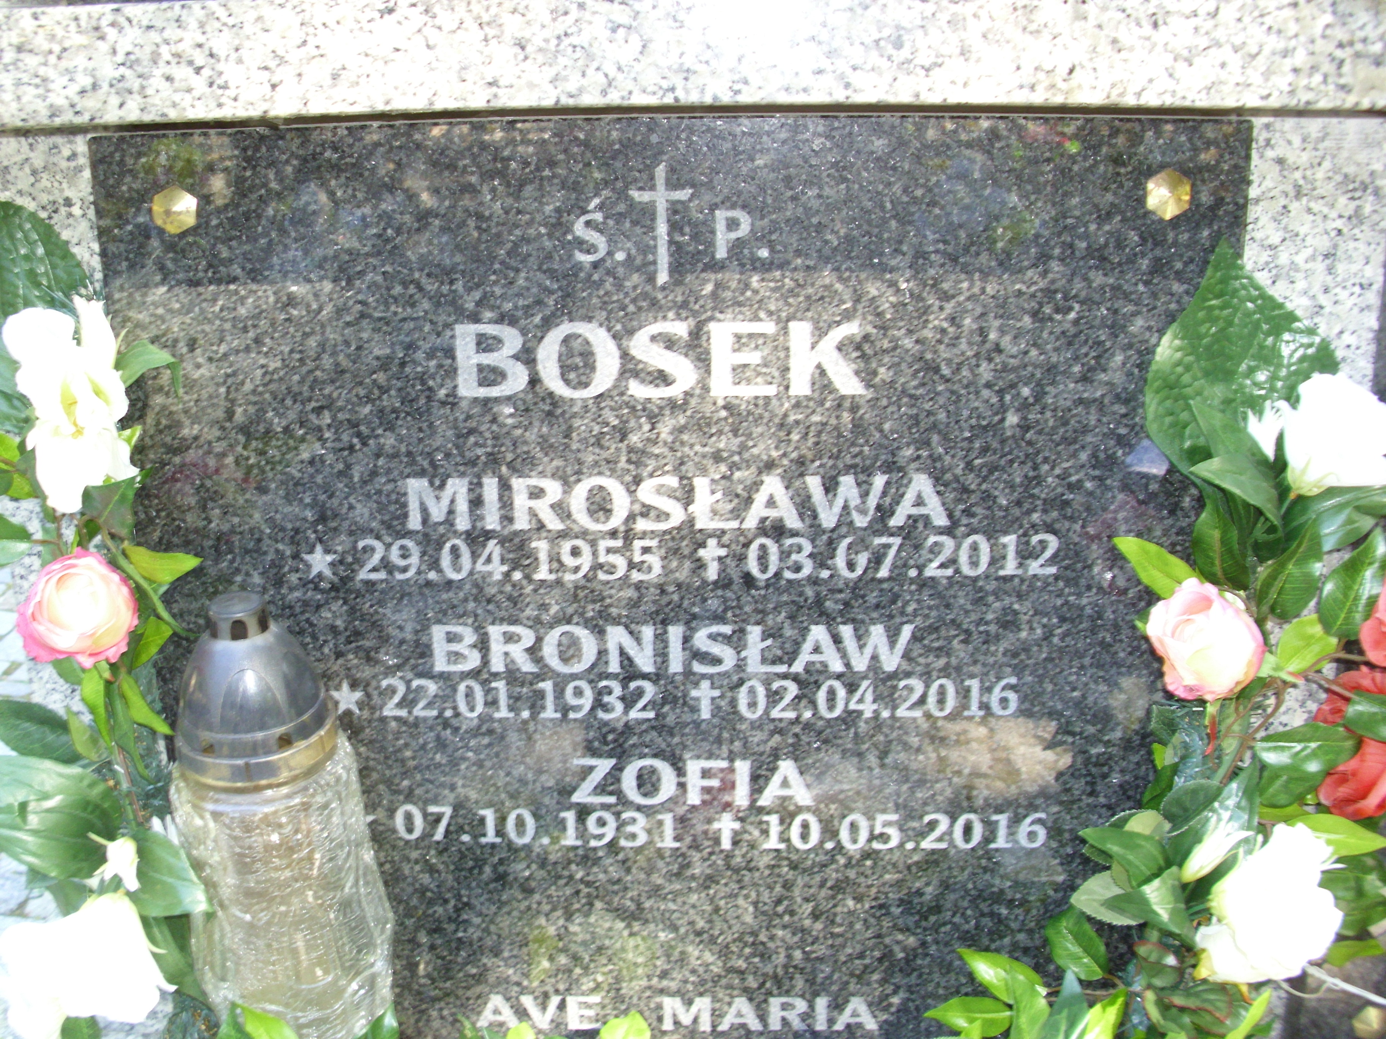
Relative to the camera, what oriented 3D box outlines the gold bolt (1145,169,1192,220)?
[{"bbox_3d":[0.247,-0.168,0.726,0.024,0.026,0.009,1,18,1],"label":"gold bolt"}]

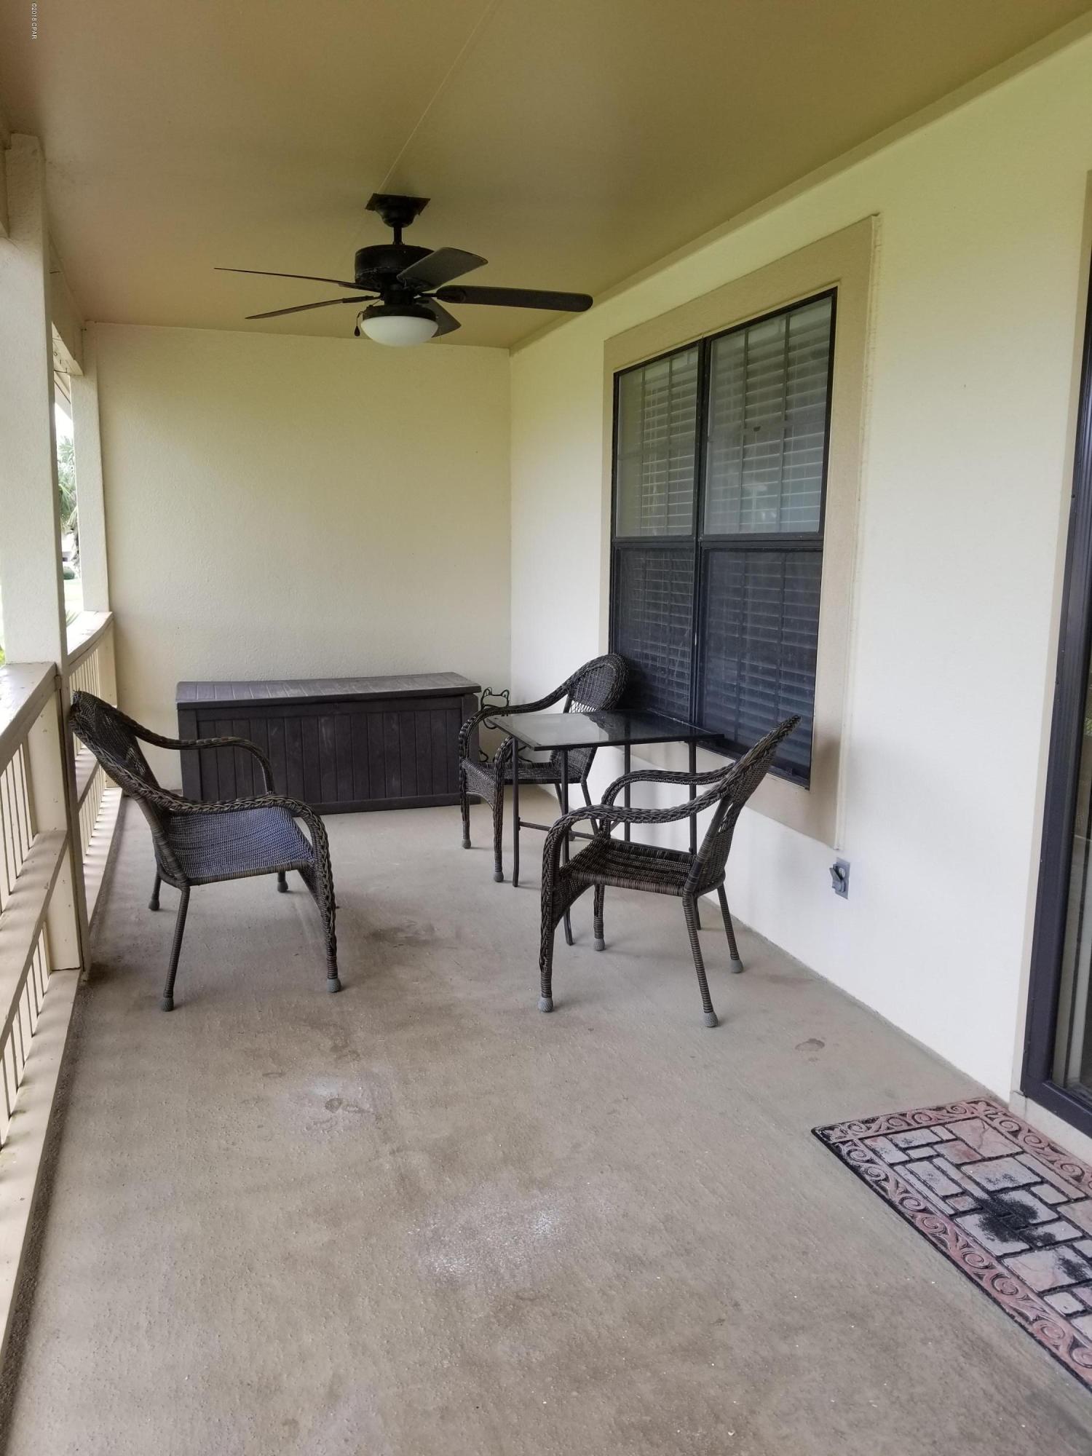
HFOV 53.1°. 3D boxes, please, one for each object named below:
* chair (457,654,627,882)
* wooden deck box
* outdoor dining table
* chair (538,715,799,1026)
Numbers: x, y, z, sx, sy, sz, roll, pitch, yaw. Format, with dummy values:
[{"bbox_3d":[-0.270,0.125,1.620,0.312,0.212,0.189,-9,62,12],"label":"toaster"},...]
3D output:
[{"bbox_3d":[0.022,0.134,4.967,0.740,0.925,0.610,-3,10,-18],"label":"chair"},{"bbox_3d":[-1.202,0.082,6.049,1.555,0.645,0.720,-3,10,-18],"label":"wooden deck box"},{"bbox_3d":[0.209,0.349,4.330,0.755,0.720,0.700,-3,10,-18],"label":"outdoor dining table"},{"bbox_3d":[0.411,0.397,3.473,0.745,0.920,0.610,4,10,18],"label":"chair"}]

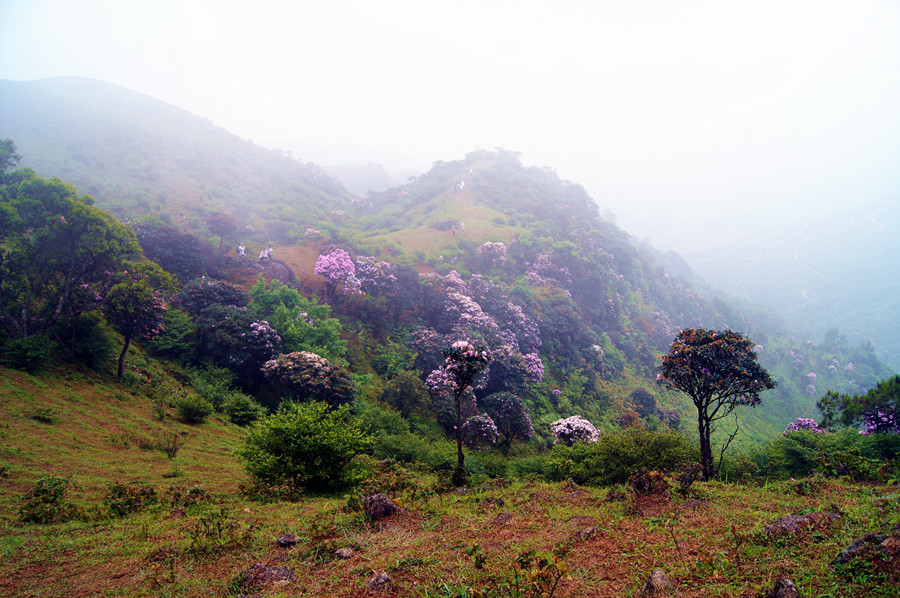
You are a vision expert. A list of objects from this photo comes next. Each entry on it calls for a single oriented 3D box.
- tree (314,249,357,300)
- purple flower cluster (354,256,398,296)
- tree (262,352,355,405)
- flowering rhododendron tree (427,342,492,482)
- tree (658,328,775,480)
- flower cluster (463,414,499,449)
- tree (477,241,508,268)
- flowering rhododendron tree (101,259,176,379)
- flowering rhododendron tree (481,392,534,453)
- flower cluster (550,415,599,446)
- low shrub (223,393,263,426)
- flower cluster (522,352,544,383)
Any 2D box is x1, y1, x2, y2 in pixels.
[{"bbox_3d":[-11.783,-2.517,70.000,4.568,5.450,4.111,0,4,0],"label":"tree"},{"bbox_3d":[-7.848,-2.296,72.000,4.698,4.485,3.993,0,4,0],"label":"purple flower cluster"},{"bbox_3d":[-6.459,3.809,31.000,4.322,2.883,3.976,0,4,0],"label":"tree"},{"bbox_3d":[0.267,2.525,15.000,1.243,3.171,1.167,0,4,0],"label":"flowering rhododendron tree"},{"bbox_3d":[5.928,2.347,15.000,2.529,3.347,2.374,0,4,0],"label":"tree"},{"bbox_3d":[1.628,7.074,36.000,1.922,1.815,1.634,0,4,0],"label":"flower cluster"},{"bbox_3d":[5.546,-5.938,88.000,4.176,3.393,3.550,0,4,0],"label":"tree"},{"bbox_3d":[-11.087,0.730,24.000,2.511,4.158,2.358,0,4,0],"label":"flowering rhododendron tree"},{"bbox_3d":[3.326,7.143,39.000,3.123,3.470,2.873,0,4,0],"label":"flowering rhododendron tree"},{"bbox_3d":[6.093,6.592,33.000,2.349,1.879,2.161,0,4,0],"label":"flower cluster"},{"bbox_3d":[-6.770,3.605,22.000,1.305,1.109,1.201,0,4,0],"label":"low shrub"},{"bbox_3d":[5.696,4.673,46.000,1.501,2.047,1.201,0,4,0],"label":"flower cluster"}]

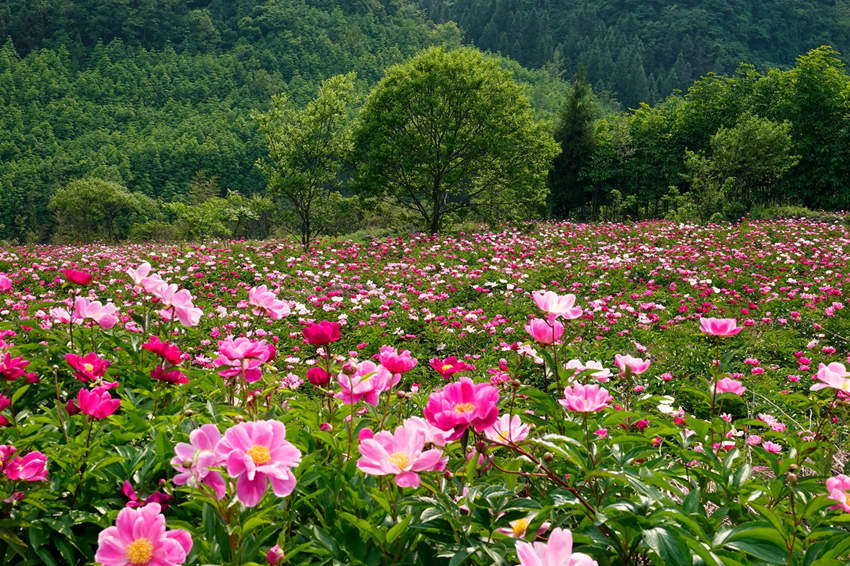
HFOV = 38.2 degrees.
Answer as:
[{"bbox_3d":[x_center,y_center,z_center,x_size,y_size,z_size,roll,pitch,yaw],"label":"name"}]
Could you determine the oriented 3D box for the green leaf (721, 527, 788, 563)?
[{"bbox_3d":[0.524,0.417,1.950,0.110,0.055,0.060,0,2,0],"label":"green leaf"}]

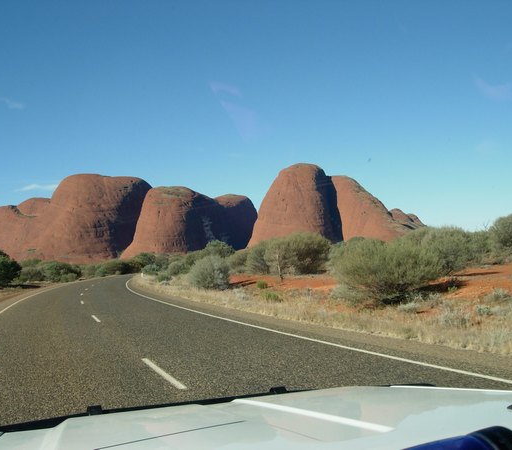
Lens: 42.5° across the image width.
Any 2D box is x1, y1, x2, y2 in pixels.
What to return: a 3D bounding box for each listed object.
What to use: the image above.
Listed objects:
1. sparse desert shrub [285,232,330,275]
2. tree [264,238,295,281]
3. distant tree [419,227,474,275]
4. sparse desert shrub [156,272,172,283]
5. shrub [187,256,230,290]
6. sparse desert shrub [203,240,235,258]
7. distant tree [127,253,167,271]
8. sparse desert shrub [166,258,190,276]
[{"bbox_3d":[4.535,2.532,58.000,4.050,3.740,3.650,-3,-3,0],"label":"sparse desert shrub"},{"bbox_3d":[1.605,2.306,45.000,2.050,3.040,2.050,-3,-3,0],"label":"tree"},{"bbox_3d":[9.062,1.243,31.500,2.770,2.340,2.630,-3,-3,0],"label":"distant tree"},{"bbox_3d":[-8.335,4.805,60.000,1.460,0.960,1.380,-3,-3,0],"label":"sparse desert shrub"},{"bbox_3d":[-2.668,2.724,37.000,2.470,1.910,2.350,-3,-3,0],"label":"shrub"},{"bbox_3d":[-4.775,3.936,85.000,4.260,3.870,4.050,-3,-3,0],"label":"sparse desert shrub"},{"bbox_3d":[-19.766,6.923,120.000,6.920,3.830,5.880,-3,-3,0],"label":"distant tree"},{"bbox_3d":[-9.473,5.222,80.000,3.040,2.310,2.880,-3,-3,0],"label":"sparse desert shrub"}]

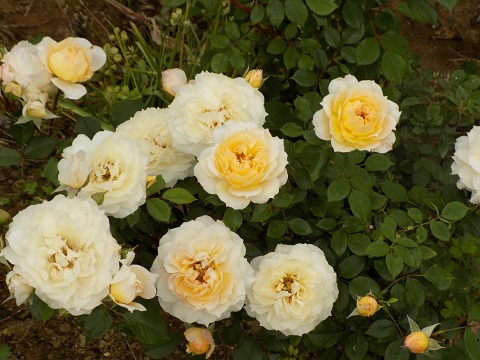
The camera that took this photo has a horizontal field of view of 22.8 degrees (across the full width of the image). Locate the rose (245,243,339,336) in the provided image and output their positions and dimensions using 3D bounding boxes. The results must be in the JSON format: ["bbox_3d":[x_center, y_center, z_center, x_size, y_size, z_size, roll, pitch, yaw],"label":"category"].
[{"bbox_3d":[0.048,0.101,1.100,0.085,0.050,0.085,0,73,6],"label":"rose"}]

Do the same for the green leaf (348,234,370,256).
[{"bbox_3d":[0.118,0.065,1.180,0.026,0.005,0.022,41,73,16],"label":"green leaf"}]

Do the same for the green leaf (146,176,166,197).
[{"bbox_3d":[-0.084,0.008,1.200,0.018,0.006,0.029,35,72,13],"label":"green leaf"}]

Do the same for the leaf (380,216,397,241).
[{"bbox_3d":[0.144,0.047,1.160,0.015,0.005,0.027,-17,68,-7],"label":"leaf"}]

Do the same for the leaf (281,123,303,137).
[{"bbox_3d":[0.056,-0.053,1.300,0.025,0.006,0.017,6,68,2],"label":"leaf"}]

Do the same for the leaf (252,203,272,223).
[{"bbox_3d":[0.023,0.034,1.260,0.019,0.008,0.029,36,69,17],"label":"leaf"}]

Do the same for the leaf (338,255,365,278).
[{"bbox_3d":[0.116,0.089,1.230,0.036,0.006,0.021,-40,73,-15],"label":"leaf"}]

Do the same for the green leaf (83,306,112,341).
[{"bbox_3d":[-0.150,0.150,1.240,0.028,0.008,0.041,23,65,18],"label":"green leaf"}]

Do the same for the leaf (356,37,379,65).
[{"bbox_3d":[0.146,-0.146,1.350,0.024,0.008,0.042,36,71,15],"label":"leaf"}]

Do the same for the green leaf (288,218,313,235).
[{"bbox_3d":[0.064,0.051,1.260,0.028,0.006,0.016,25,70,10],"label":"green leaf"}]

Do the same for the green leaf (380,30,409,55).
[{"bbox_3d":[0.176,-0.152,1.360,0.033,0.008,0.028,27,66,6],"label":"green leaf"}]

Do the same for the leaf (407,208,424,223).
[{"bbox_3d":[0.192,0.039,1.300,0.015,0.004,0.022,-38,65,-21],"label":"leaf"}]

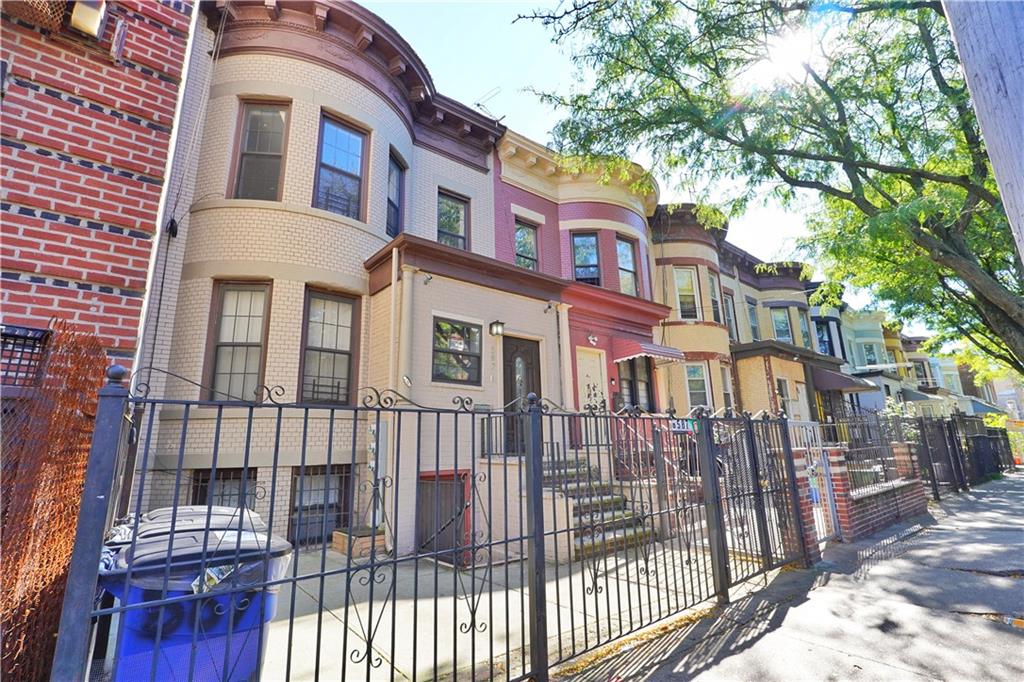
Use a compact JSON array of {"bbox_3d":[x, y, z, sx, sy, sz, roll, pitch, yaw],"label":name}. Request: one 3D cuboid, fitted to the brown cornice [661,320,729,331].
[{"bbox_3d":[6.716,-0.403,15.760,3.776,0.184,0.968,9,-17,-38],"label":"brown cornice"}]

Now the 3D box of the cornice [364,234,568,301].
[{"bbox_3d":[-0.731,-1.006,8.464,3.524,0.571,1.530,9,-17,-38],"label":"cornice"}]

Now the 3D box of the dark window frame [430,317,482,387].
[{"bbox_3d":[-0.885,0.189,7.333,0.910,1.033,0.116,9,-17,-38],"label":"dark window frame"}]

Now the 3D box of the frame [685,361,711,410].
[{"bbox_3d":[5.913,1.545,14.361,0.770,1.730,0.160,0,-13,-7],"label":"frame"}]

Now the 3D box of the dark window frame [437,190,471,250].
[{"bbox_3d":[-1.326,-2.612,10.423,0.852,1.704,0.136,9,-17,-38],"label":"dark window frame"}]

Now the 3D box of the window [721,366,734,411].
[{"bbox_3d":[7.063,1.653,14.842,0.820,1.680,0.160,9,-17,-39],"label":"window"}]

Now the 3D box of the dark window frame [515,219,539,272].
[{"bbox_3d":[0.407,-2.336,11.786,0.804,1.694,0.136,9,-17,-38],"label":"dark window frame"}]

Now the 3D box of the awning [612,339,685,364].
[{"bbox_3d":[2.985,0.230,9.906,1.420,0.560,0.820,9,-16,-37],"label":"awning"}]

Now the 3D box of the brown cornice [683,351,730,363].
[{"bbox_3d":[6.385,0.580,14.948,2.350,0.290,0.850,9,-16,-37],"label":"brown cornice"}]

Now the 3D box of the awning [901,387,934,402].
[{"bbox_3d":[22.049,2.902,24.473,2.600,0.750,0.950,9,-16,-37],"label":"awning"}]

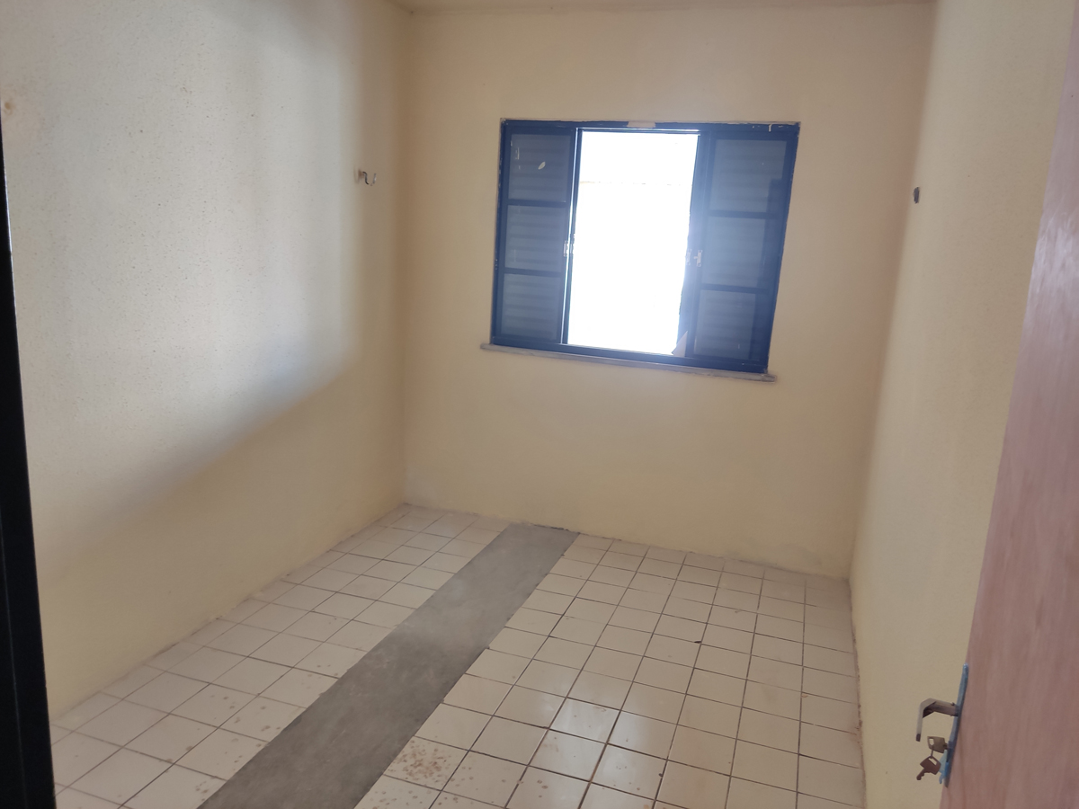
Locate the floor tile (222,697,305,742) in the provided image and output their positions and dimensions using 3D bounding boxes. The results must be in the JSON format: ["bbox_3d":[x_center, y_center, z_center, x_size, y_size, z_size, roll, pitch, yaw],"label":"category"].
[{"bbox_3d":[-0.933,1.065,2.634,0.200,0.010,0.200,7,13,18],"label":"floor tile"}]

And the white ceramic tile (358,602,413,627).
[{"bbox_3d":[-0.668,0.914,3.374,0.200,0.010,0.200,7,13,18],"label":"white ceramic tile"}]

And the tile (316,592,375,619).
[{"bbox_3d":[-0.858,0.892,3.434,0.200,0.010,0.200,7,13,18],"label":"tile"}]

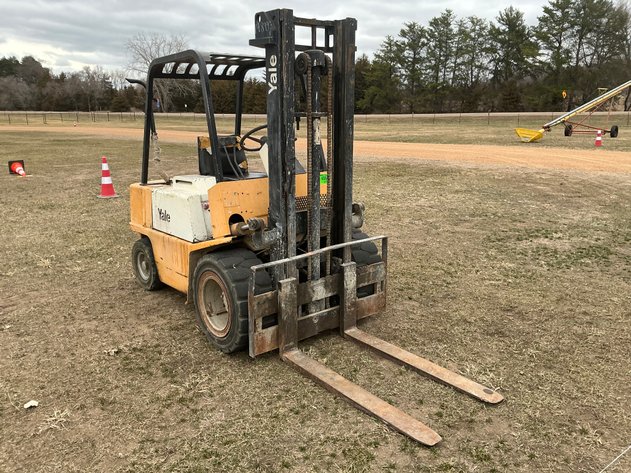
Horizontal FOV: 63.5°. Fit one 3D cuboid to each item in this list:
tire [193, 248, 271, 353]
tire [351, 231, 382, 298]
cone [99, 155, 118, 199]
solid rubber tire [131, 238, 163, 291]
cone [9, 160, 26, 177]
[{"bbox_3d":[-0.574,0.435,3.536,0.279,0.661,0.661,-12,18,-38],"label":"tire"},{"bbox_3d":[0.227,0.272,4.185,0.279,0.661,0.661,-12,18,-38],"label":"tire"},{"bbox_3d":[-3.705,-1.054,9.045,0.368,0.724,0.368,-6,15,-22],"label":"cone"},{"bbox_3d":[-1.469,0.247,4.654,0.476,0.476,0.170,12,19,40],"label":"solid rubber tire"},{"bbox_3d":[-6.776,-1.486,11.747,0.368,0.368,0.724,-11,28,-38],"label":"cone"}]

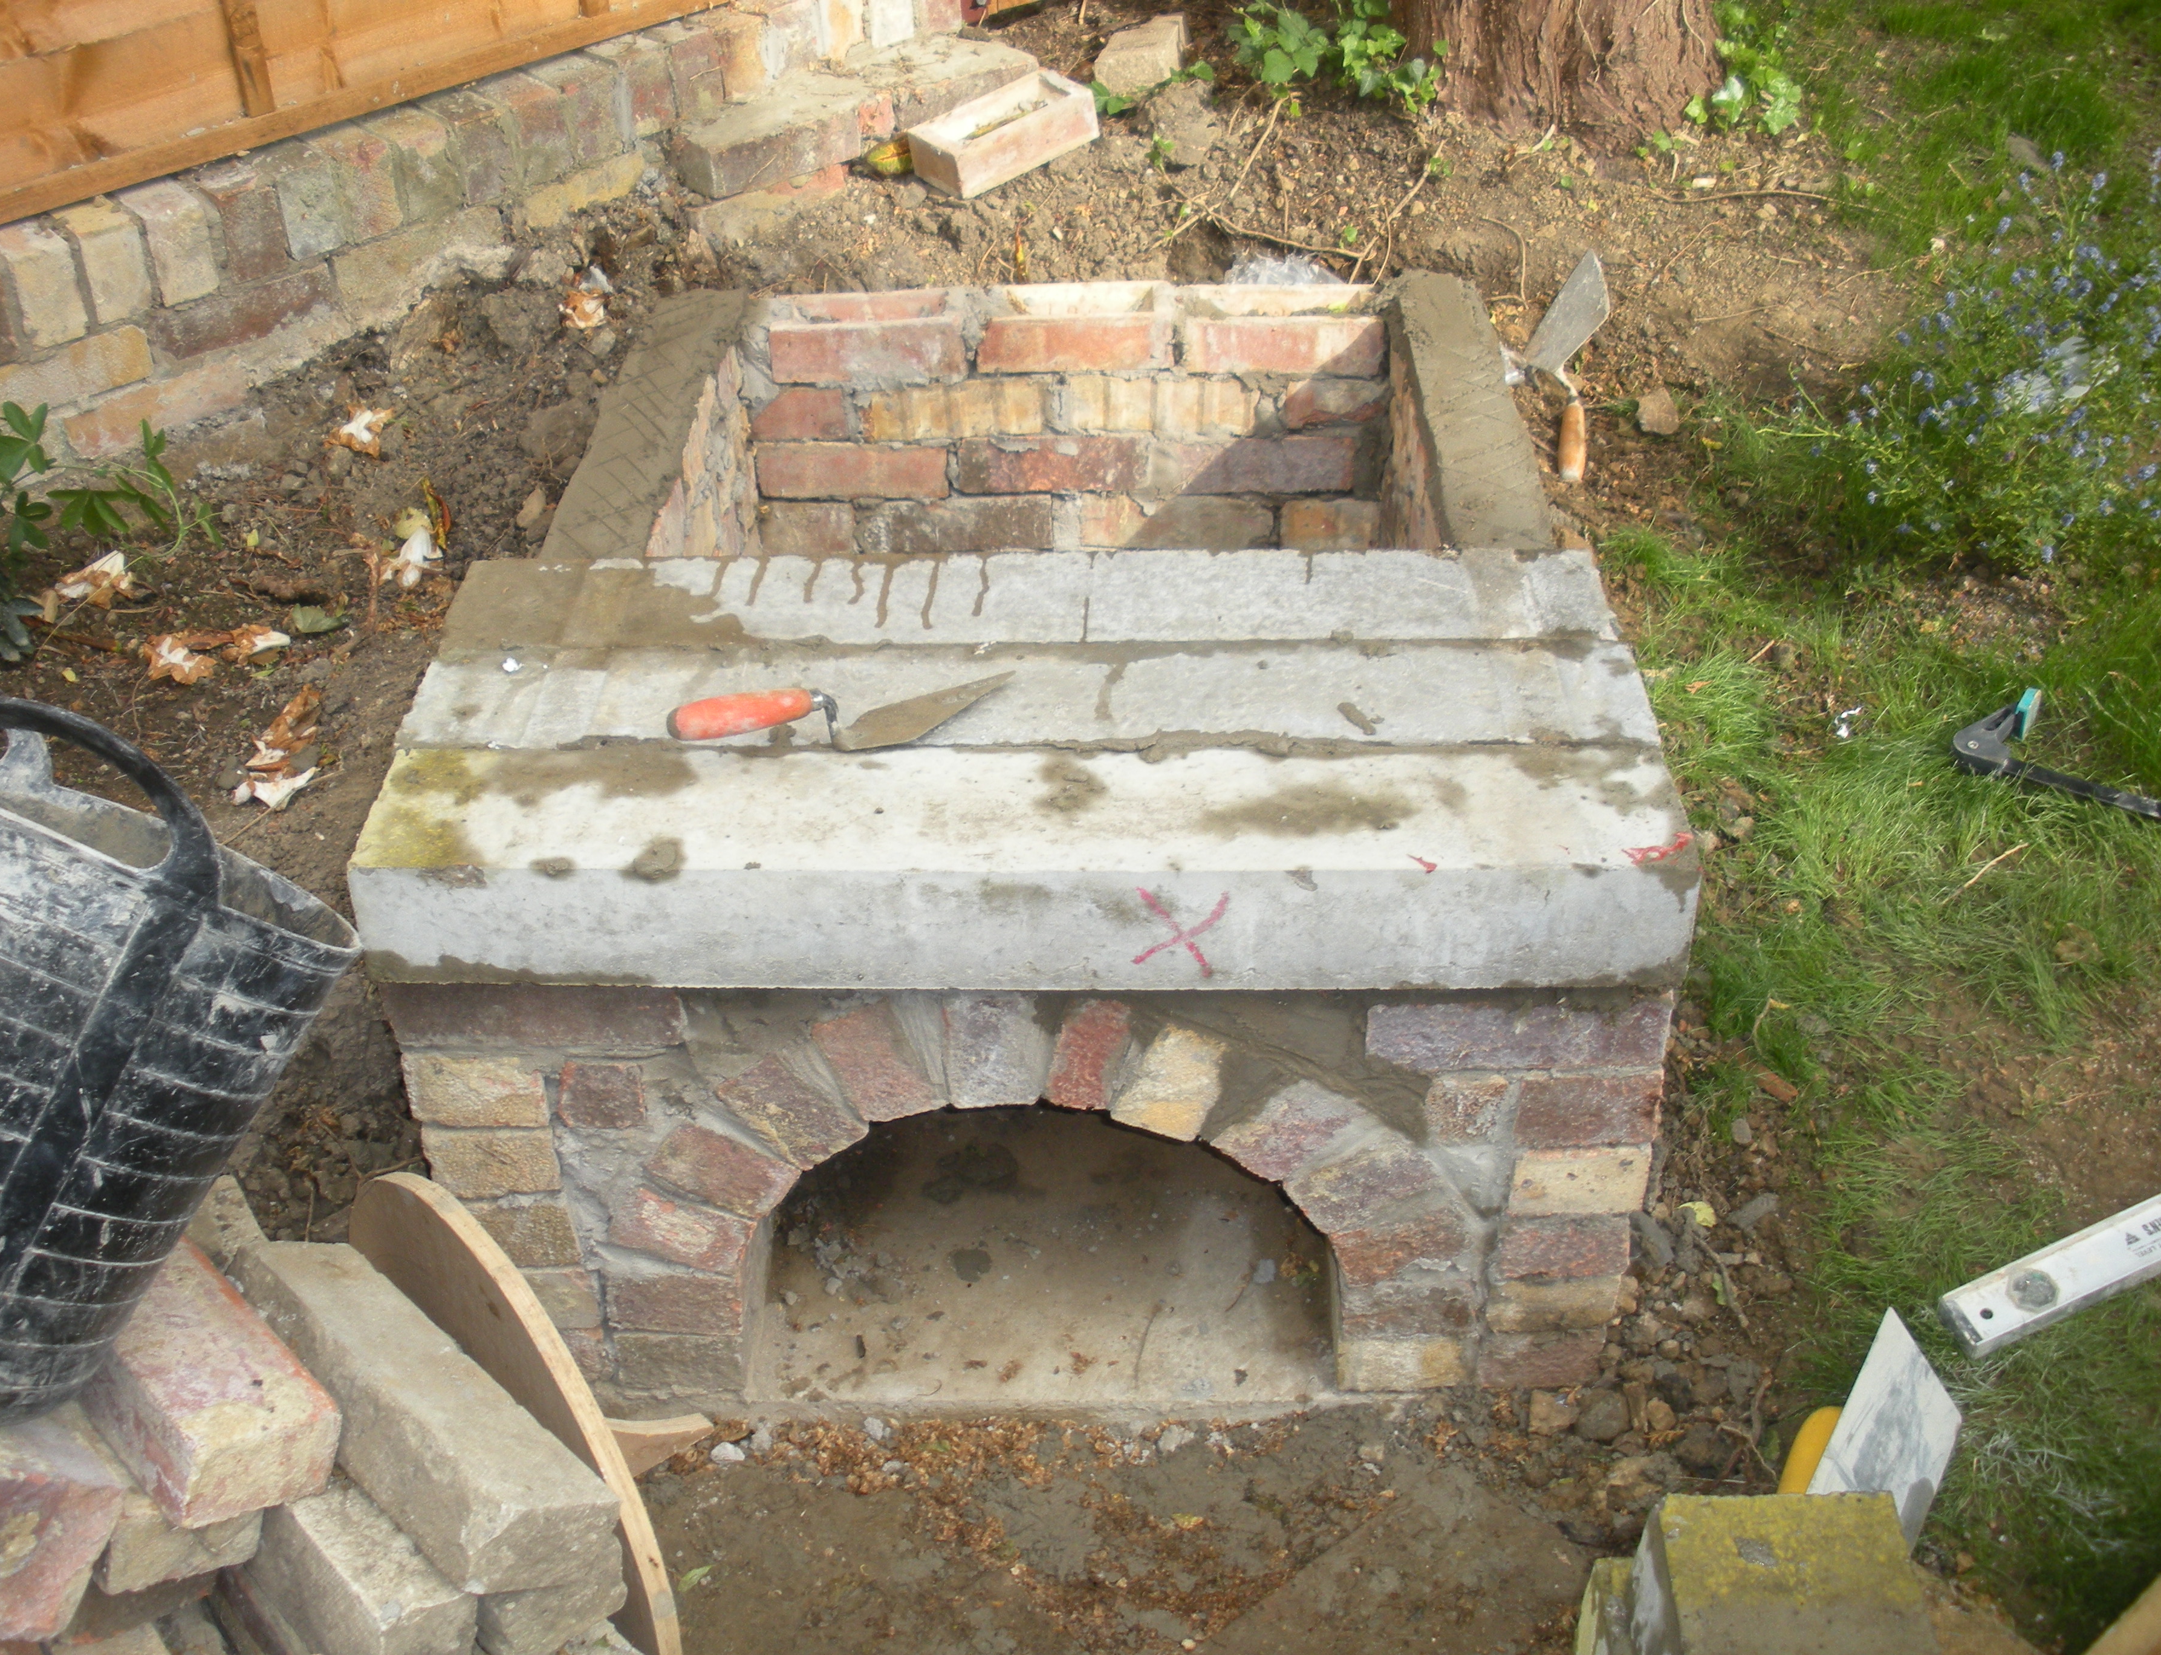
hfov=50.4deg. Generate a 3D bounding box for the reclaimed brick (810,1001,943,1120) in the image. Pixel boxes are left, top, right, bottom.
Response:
[{"bbox_3d":[-0.146,0.117,1.706,0.064,0.102,0.175,-16,34,11],"label":"reclaimed brick"}]

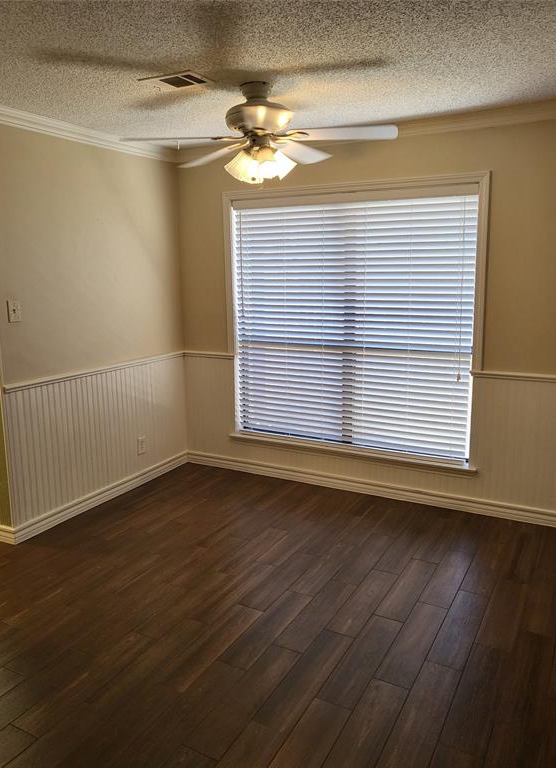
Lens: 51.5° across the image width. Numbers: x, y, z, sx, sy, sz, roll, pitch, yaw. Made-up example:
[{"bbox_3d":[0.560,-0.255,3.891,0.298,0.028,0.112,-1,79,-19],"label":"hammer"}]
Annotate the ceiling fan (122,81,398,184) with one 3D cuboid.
[{"bbox_3d":[-0.071,-1.220,2.824,1.280,0.440,1.270,5,13,27],"label":"ceiling fan"}]

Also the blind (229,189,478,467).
[{"bbox_3d":[0.441,-0.409,4.000,1.765,1.752,0.100,5,13,27],"label":"blind"}]

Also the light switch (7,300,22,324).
[{"bbox_3d":[-1.480,-0.405,3.244,0.014,0.117,0.078,5,13,27],"label":"light switch"}]

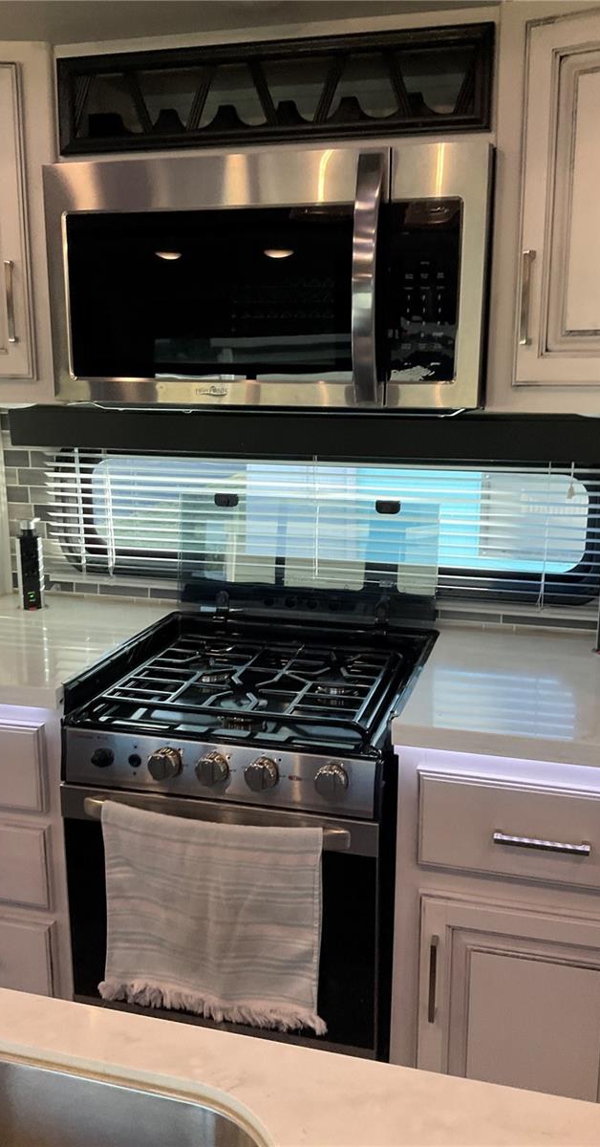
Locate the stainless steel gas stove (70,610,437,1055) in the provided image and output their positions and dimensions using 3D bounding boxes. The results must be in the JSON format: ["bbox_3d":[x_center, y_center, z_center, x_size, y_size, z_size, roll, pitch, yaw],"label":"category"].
[{"bbox_3d":[-0.074,0.444,1.811,0.542,0.594,0.569,3,12,14],"label":"stainless steel gas stove"}]

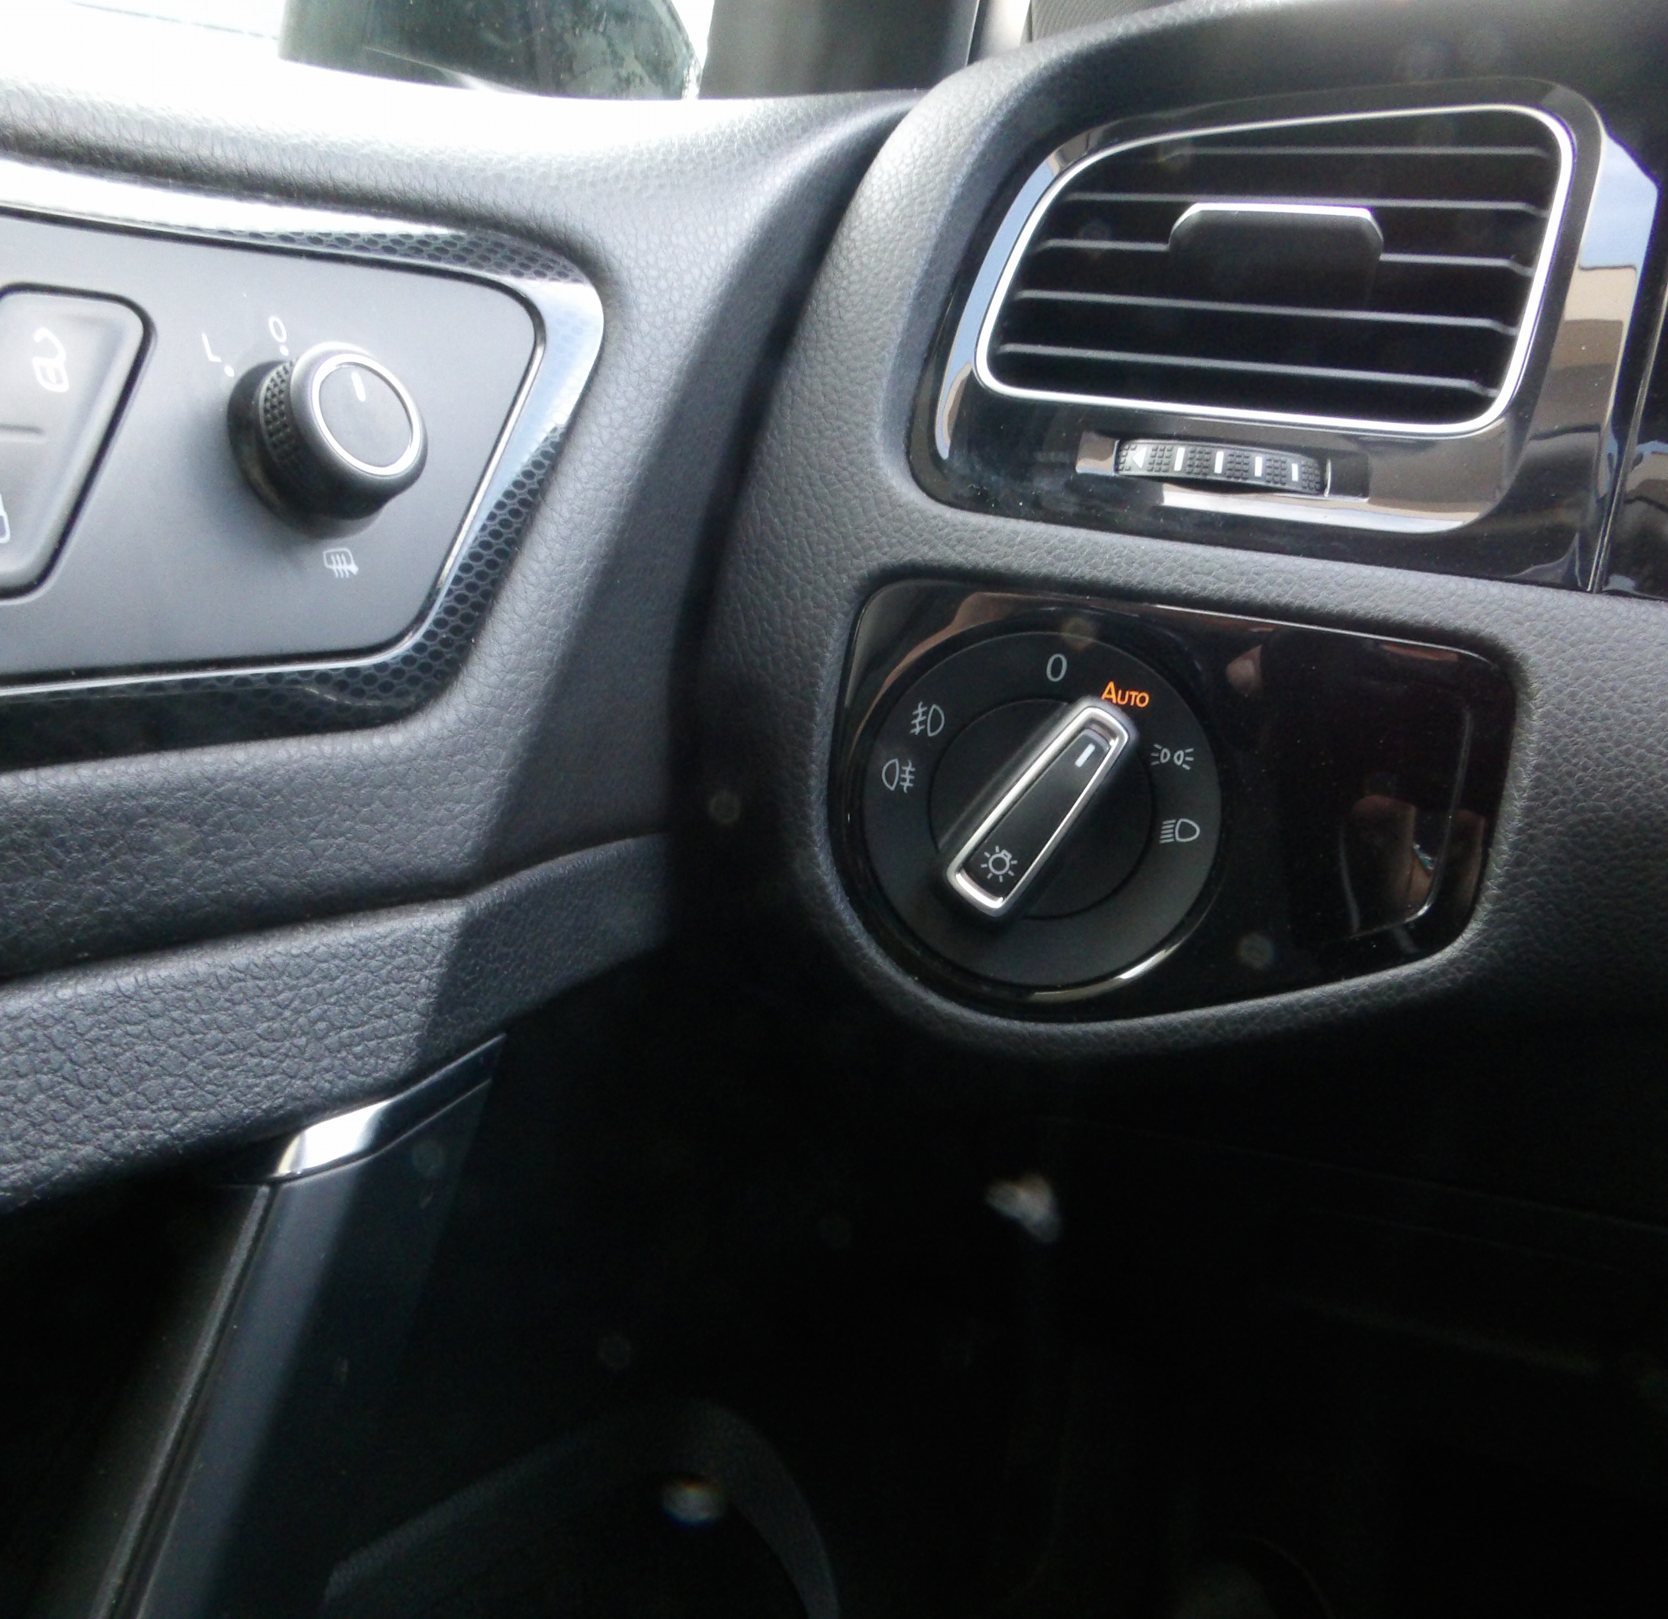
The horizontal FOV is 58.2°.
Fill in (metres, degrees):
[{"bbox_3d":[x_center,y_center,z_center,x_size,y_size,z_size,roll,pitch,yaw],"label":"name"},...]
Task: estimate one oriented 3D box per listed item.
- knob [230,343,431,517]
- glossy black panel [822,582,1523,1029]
[{"bbox_3d":[-0.074,-0.057,0.226,0.015,0.025,0.025,-16,4,35],"label":"knob"},{"bbox_3d":[0.057,0.003,0.282,0.123,0.081,0.020,9,5,18],"label":"glossy black panel"}]

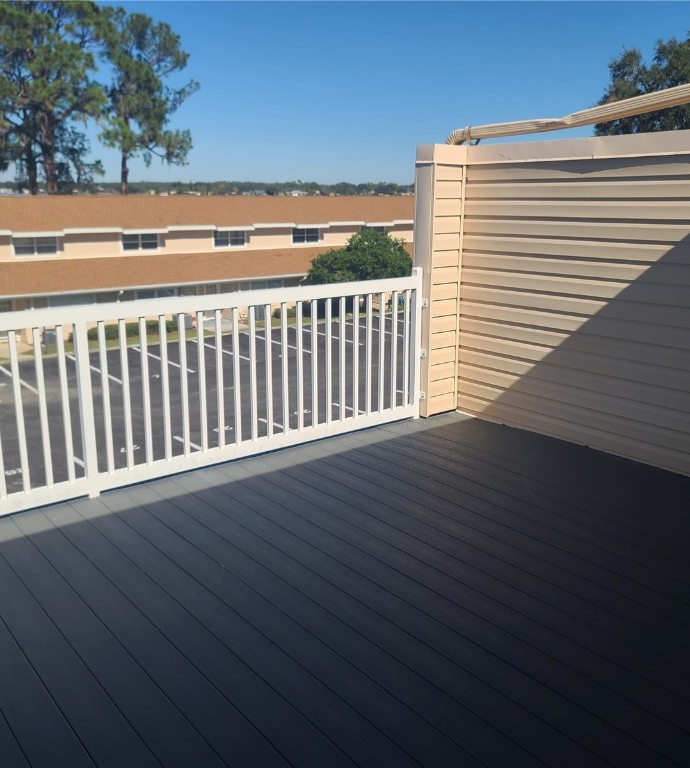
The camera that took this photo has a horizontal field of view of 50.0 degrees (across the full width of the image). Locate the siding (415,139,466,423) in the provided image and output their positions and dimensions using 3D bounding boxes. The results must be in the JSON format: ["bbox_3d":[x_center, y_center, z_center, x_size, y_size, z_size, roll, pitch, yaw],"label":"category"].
[{"bbox_3d":[0.701,-0.749,5.565,0.336,1.995,0.181,-11,17,-37],"label":"siding"}]

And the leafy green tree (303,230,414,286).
[{"bbox_3d":[0.845,-6.553,43.131,6.297,4.912,6.108,0,14,0],"label":"leafy green tree"}]

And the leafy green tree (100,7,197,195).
[{"bbox_3d":[-16.557,-20.365,62.838,8.200,22.334,8.200,-11,17,-37],"label":"leafy green tree"}]

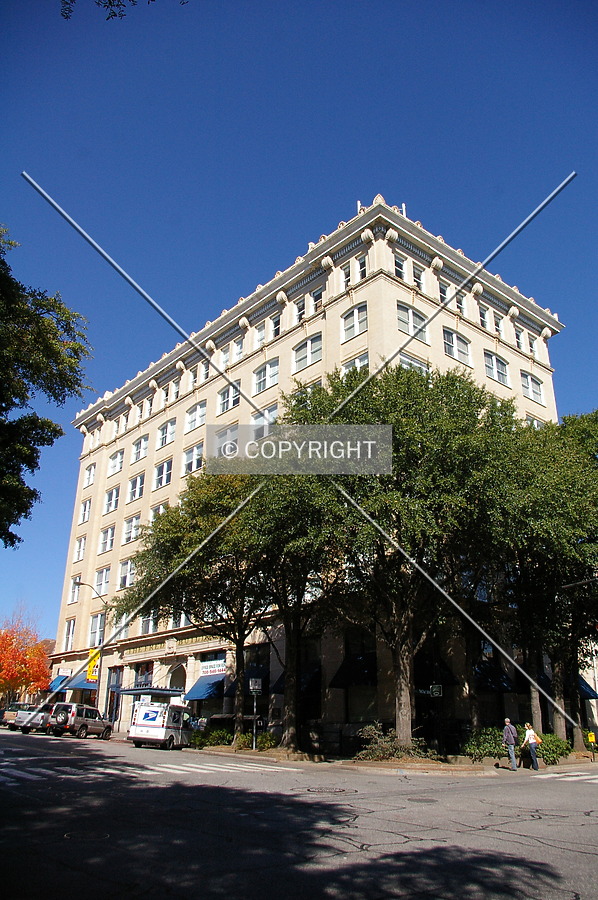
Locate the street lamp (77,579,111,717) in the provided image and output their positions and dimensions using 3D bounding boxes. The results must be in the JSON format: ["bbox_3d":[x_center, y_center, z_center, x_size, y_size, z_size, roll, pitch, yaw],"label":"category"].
[{"bbox_3d":[-14.515,13.948,45.710,2.750,9.750,0.350,20,-30,-38],"label":"street lamp"}]

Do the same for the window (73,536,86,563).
[{"bbox_3d":[-20.622,9.512,63.963,0.250,2.100,2.200,18,-28,-38],"label":"window"}]

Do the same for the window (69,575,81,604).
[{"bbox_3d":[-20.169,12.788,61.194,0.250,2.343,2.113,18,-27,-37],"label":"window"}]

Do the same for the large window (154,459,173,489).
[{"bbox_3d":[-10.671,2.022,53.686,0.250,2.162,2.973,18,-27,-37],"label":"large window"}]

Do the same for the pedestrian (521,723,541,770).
[{"bbox_3d":[8.679,11.155,25.406,0.550,1.640,0.520,-17,-28,37],"label":"pedestrian"}]

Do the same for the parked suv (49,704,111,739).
[{"bbox_3d":[-13.150,16.500,40.950,1.880,1.920,4.600,-5,-23,14],"label":"parked suv"}]

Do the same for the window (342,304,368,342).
[{"bbox_3d":[3.443,-7.749,41.016,0.250,2.150,2.270,18,-28,-38],"label":"window"}]

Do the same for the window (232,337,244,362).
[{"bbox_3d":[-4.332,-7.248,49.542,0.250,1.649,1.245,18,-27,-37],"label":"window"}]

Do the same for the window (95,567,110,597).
[{"bbox_3d":[-17.893,12.085,61.648,0.260,2.654,3.043,18,-28,-37],"label":"window"}]

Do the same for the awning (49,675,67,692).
[{"bbox_3d":[-20.455,19.738,57.060,1.000,1.400,2.100,20,-30,-38],"label":"awning"}]

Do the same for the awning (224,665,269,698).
[{"bbox_3d":[-3.139,13.791,40.076,1.150,1.600,2.870,18,-28,-38],"label":"awning"}]

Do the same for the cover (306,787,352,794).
[{"bbox_3d":[0.708,8.326,16.444,0.920,0.050,0.920,0,-22,0],"label":"cover"}]

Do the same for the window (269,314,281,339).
[{"bbox_3d":[-1.541,-8.657,47.823,0.250,1.606,1.064,18,-28,-38],"label":"window"}]

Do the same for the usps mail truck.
[{"bbox_3d":[-6.900,14.450,35.100,1.950,2.180,4.450,-4,-24,13],"label":"usps mail truck"}]

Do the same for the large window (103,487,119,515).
[{"bbox_3d":[-17.842,4.796,64.578,0.260,2.516,3.043,18,-28,-37],"label":"large window"}]

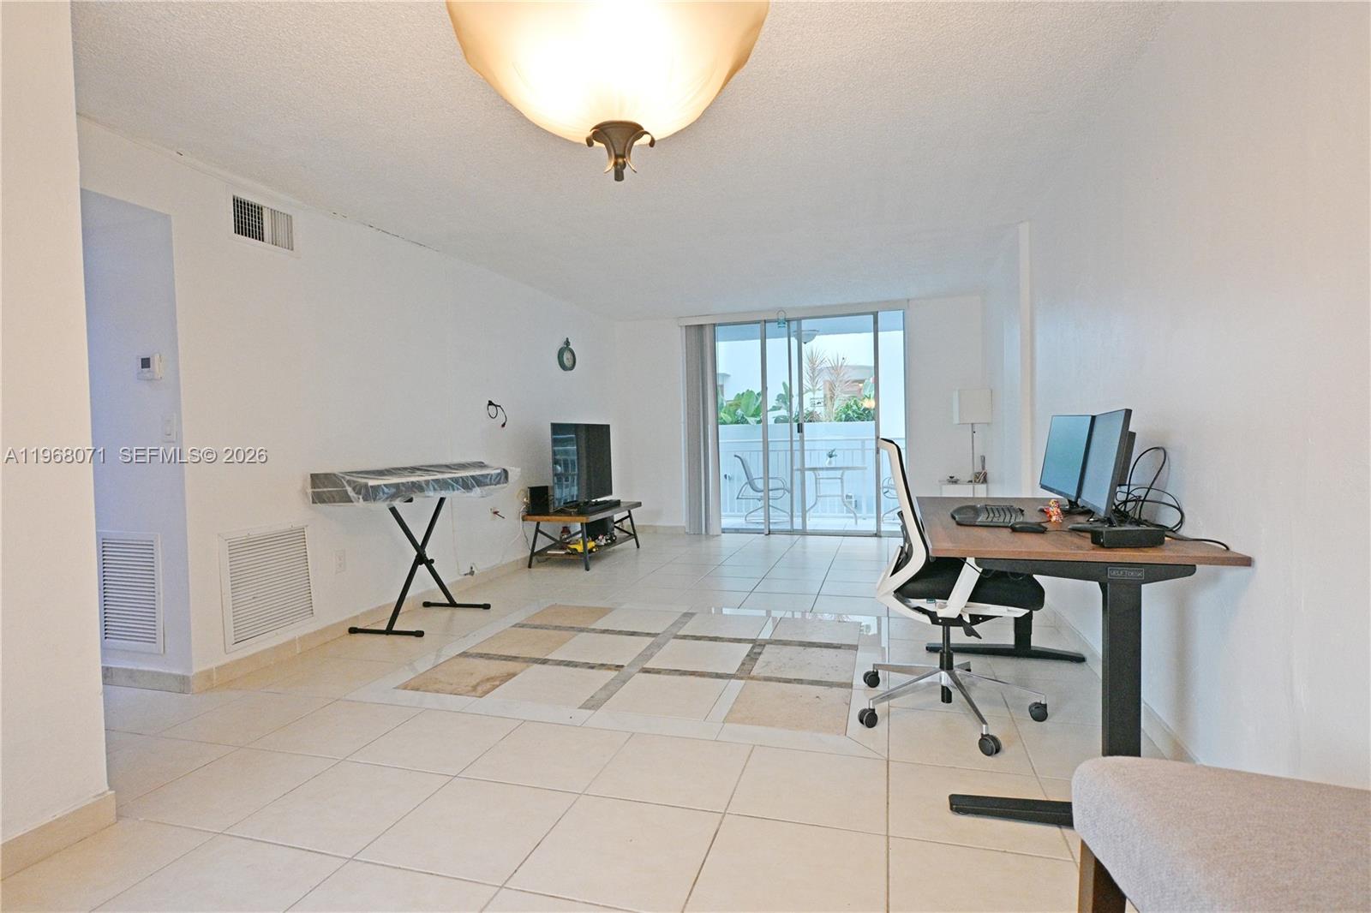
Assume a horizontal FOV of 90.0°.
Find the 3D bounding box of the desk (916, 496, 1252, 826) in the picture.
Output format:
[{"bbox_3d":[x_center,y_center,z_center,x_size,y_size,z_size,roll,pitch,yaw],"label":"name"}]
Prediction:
[{"bbox_3d":[1.321,0.617,2.639,0.760,0.775,1.720,-1,2,17],"label":"desk"}]

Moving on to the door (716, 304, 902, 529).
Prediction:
[{"bbox_3d":[1.308,-0.313,7.484,2.120,2.360,0.120,-1,2,17],"label":"door"}]

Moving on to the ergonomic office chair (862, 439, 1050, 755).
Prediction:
[{"bbox_3d":[1.030,0.469,2.668,0.660,1.080,0.660,-1,2,24],"label":"ergonomic office chair"}]

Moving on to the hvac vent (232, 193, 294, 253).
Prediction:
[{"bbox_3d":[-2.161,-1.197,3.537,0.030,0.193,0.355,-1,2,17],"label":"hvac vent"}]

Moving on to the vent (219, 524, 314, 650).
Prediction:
[{"bbox_3d":[-2.135,0.649,3.533,0.030,0.550,0.520,-1,2,17],"label":"vent"}]

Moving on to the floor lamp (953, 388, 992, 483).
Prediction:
[{"bbox_3d":[2.652,0.120,6.308,0.285,1.495,0.285,-1,2,14],"label":"floor lamp"}]

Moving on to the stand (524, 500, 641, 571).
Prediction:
[{"bbox_3d":[-0.925,0.718,6.438,0.615,0.465,1.190,-1,2,17],"label":"stand"}]

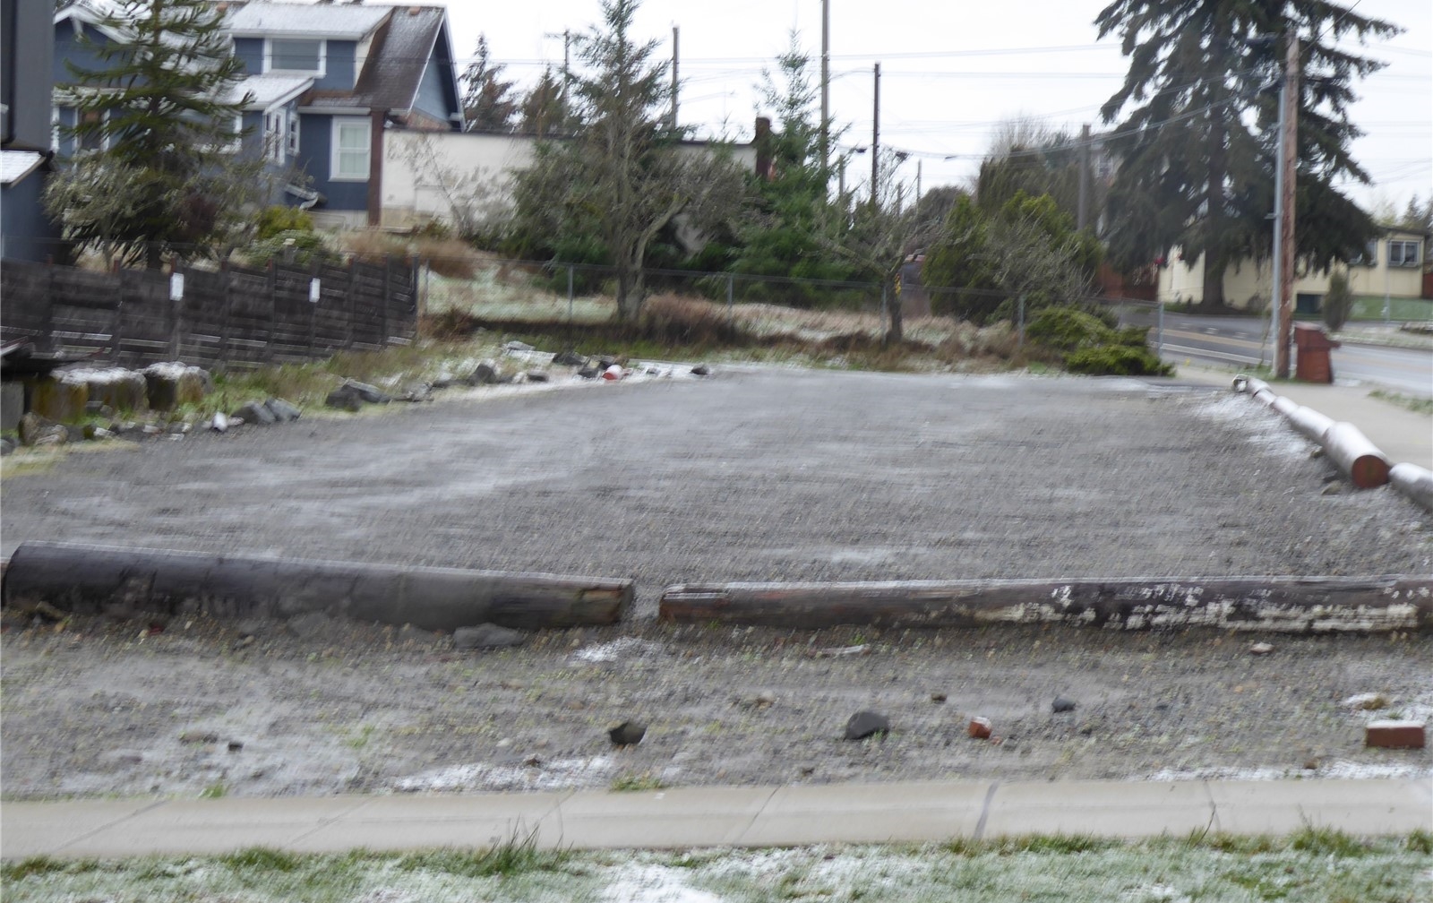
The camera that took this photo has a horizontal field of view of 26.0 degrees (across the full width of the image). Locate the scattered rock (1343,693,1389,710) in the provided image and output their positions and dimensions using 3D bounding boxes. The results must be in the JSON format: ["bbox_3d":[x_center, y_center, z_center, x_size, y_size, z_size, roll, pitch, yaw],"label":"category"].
[{"bbox_3d":[2.382,0.919,11.400,0.170,0.065,0.125,1,1,0],"label":"scattered rock"}]

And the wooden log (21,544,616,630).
[{"bbox_3d":[-2.159,0.746,16.750,3.420,0.370,0.360,2,3,8],"label":"wooden log"}]

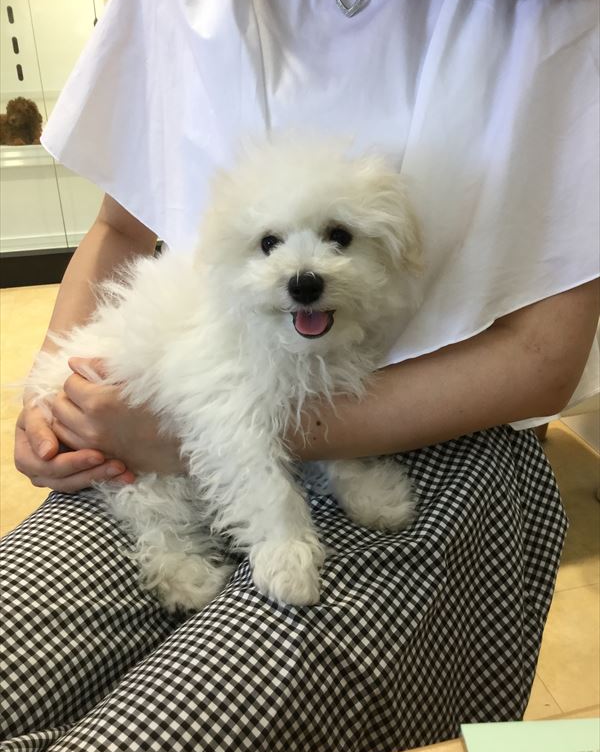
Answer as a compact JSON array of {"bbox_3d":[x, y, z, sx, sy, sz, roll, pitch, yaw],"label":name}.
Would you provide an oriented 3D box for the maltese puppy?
[{"bbox_3d":[-0.062,-0.017,0.591,0.265,0.330,0.215,24,36,37],"label":"maltese puppy"}]

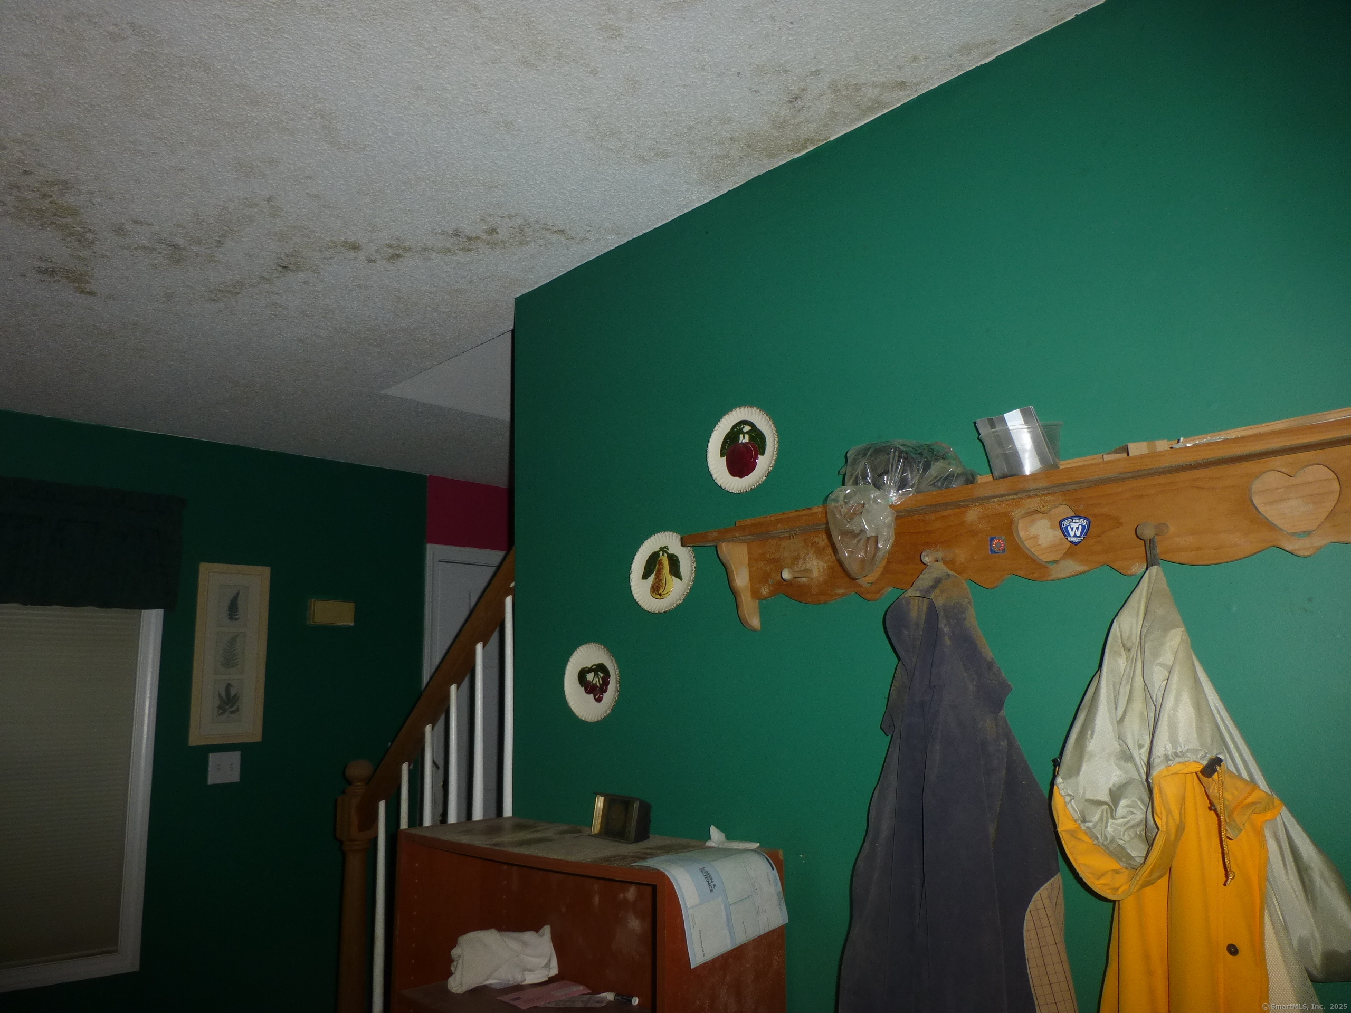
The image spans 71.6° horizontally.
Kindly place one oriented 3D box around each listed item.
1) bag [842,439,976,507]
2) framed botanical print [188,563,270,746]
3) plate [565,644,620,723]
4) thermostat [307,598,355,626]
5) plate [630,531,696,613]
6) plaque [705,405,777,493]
[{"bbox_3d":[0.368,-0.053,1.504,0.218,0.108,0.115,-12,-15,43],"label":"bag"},{"bbox_3d":[-1.746,0.576,3.678,0.020,0.695,0.272,-12,-15,43],"label":"framed botanical print"},{"bbox_3d":[-0.178,0.384,2.049,0.174,0.171,0.025,-12,-15,43],"label":"plate"},{"bbox_3d":[-1.447,0.448,3.943,0.053,0.102,0.178,-12,-15,43],"label":"thermostat"},{"bbox_3d":[-0.022,0.136,1.931,0.174,0.171,0.025,-12,-15,43],"label":"plate"},{"bbox_3d":[0.133,-0.109,1.816,0.174,0.171,0.025,-12,-15,43],"label":"plaque"}]

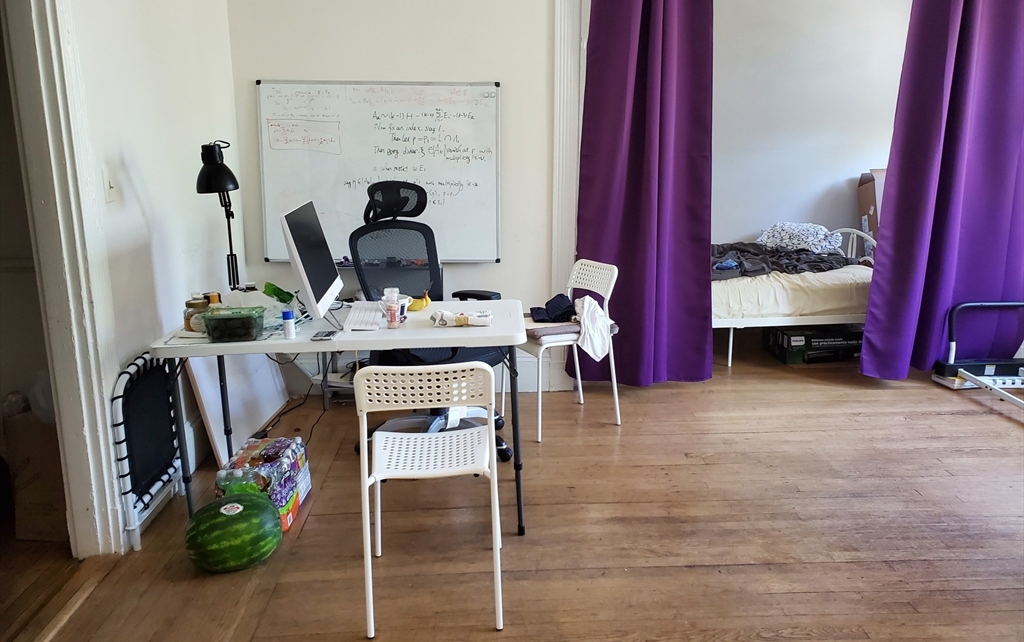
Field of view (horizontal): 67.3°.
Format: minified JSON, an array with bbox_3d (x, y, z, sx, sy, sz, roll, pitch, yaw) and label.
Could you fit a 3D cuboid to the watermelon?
[{"bbox_3d":[-0.904,0.690,2.511,0.300,0.244,0.245,-7,14,-27],"label":"watermelon"}]

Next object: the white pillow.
[{"bbox_3d":[1.992,-0.566,5.331,0.580,0.210,0.410,-2,12,-7],"label":"white pillow"}]

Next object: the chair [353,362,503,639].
[{"bbox_3d":[-0.234,0.457,2.322,0.420,0.775,0.485,-1,12,-4],"label":"chair"}]

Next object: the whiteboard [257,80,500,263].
[{"bbox_3d":[-0.670,-0.757,3.961,1.220,0.915,0.025,-1,11,-3],"label":"whiteboard"}]

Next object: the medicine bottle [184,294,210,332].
[{"bbox_3d":[-1.098,-0.032,2.681,0.081,0.117,0.081,-1,12,-3],"label":"medicine bottle"}]

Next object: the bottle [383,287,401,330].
[{"bbox_3d":[-0.423,-0.046,2.684,0.053,0.141,0.053,-1,12,-3],"label":"bottle"}]

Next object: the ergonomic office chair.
[{"bbox_3d":[-0.369,-0.011,3.464,0.680,1.210,0.690,-12,17,-43],"label":"ergonomic office chair"}]

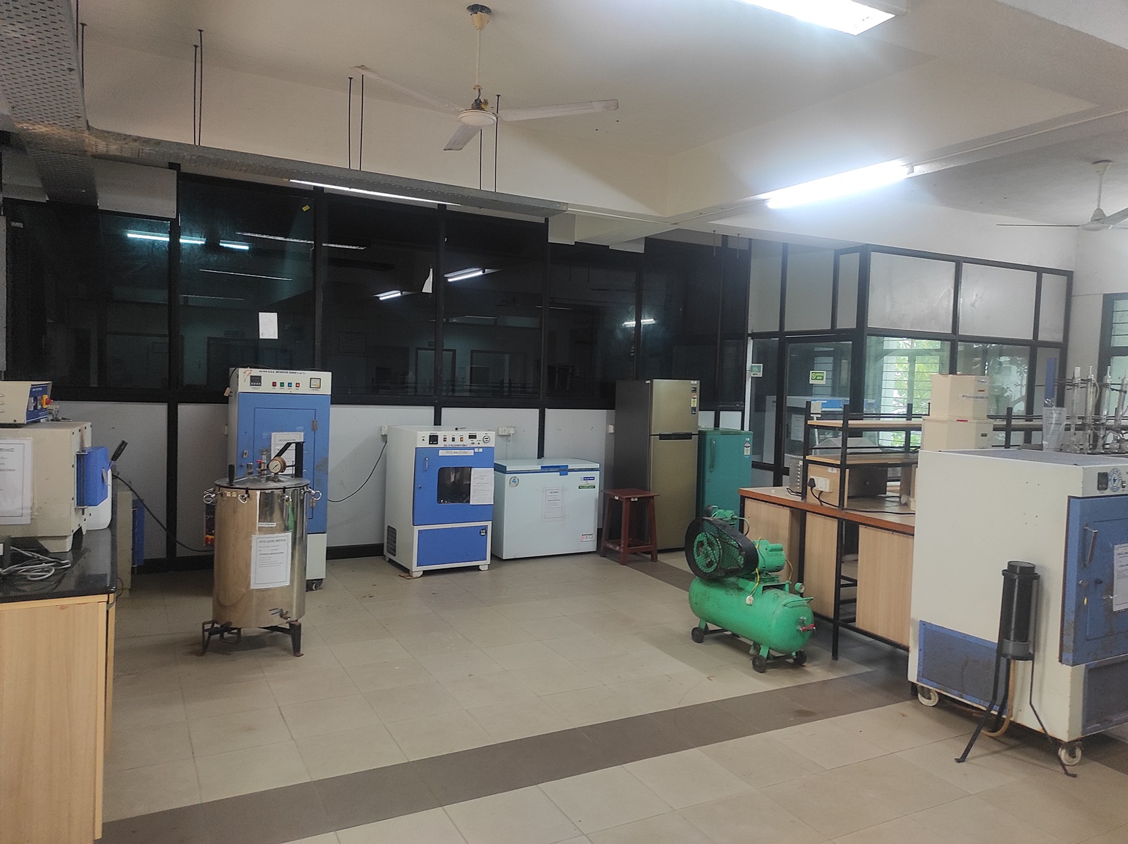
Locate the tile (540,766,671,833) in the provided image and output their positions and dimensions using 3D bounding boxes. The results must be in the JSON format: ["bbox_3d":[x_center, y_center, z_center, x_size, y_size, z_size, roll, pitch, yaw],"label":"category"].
[{"bbox_3d":[0.163,1.477,3.189,0.400,0.010,0.400,0,4,-28],"label":"tile"}]

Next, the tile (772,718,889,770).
[{"bbox_3d":[1.216,1.478,3.756,0.400,0.010,0.396,0,4,-28],"label":"tile"}]

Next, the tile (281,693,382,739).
[{"bbox_3d":[-1.108,1.397,3.863,0.400,0.010,0.400,0,4,-28],"label":"tile"}]

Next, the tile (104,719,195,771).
[{"bbox_3d":[-1.815,1.396,3.490,0.400,0.010,0.396,0,4,-28],"label":"tile"}]

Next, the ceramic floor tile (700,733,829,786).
[{"bbox_3d":[0.861,1.470,3.543,0.400,0.010,0.400,0,3,-28],"label":"ceramic floor tile"}]

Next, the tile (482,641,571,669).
[{"bbox_3d":[-0.230,1.374,4.778,0.400,0.010,0.400,0,3,-28],"label":"tile"}]

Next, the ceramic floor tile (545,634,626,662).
[{"bbox_3d":[0.116,1.374,4.969,0.400,0.010,0.396,0,4,-28],"label":"ceramic floor tile"}]

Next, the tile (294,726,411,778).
[{"bbox_3d":[-0.923,1.423,3.517,0.400,0.010,0.398,0,4,-28],"label":"tile"}]

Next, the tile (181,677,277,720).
[{"bbox_3d":[-1.648,1.371,4.027,0.400,0.010,0.396,0,4,-28],"label":"tile"}]

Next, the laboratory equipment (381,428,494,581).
[{"bbox_3d":[-1.065,0.641,6.924,0.690,1.170,0.680,0,4,-32],"label":"laboratory equipment"}]

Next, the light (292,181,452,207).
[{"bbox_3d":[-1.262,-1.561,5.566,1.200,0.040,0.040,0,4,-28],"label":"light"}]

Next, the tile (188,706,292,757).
[{"bbox_3d":[-1.462,1.396,3.678,0.400,0.010,0.396,0,4,-28],"label":"tile"}]

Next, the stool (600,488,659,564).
[{"bbox_3d":[0.595,0.953,7.410,0.385,0.606,0.385,0,4,-28],"label":"stool"}]

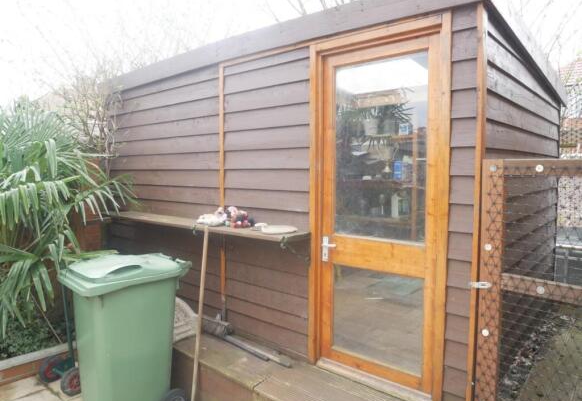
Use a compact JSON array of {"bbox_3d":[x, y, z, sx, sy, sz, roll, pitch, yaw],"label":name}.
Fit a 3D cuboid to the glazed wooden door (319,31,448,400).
[{"bbox_3d":[0.503,0.081,2.437,0.770,1.985,0.055,3,5,39],"label":"glazed wooden door"}]

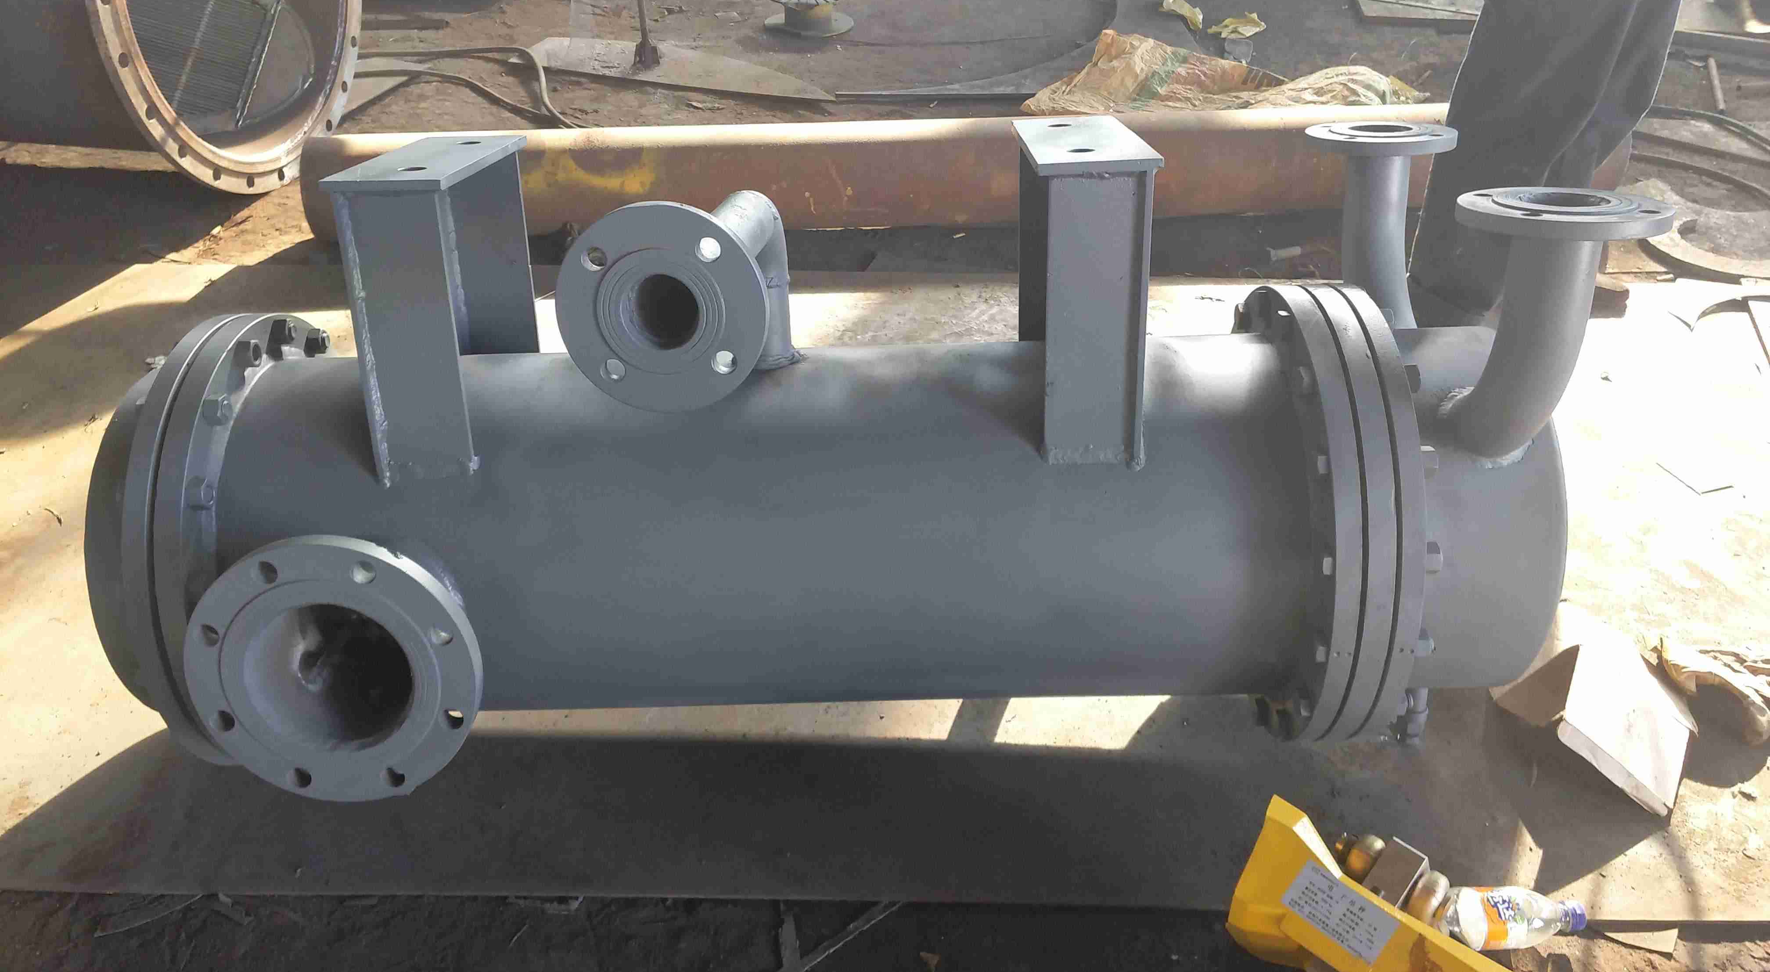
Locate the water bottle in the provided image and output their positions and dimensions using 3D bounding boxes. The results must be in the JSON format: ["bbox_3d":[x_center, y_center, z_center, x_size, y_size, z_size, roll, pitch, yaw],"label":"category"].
[{"bbox_3d":[0.640,0.445,1.315,0.168,0.065,0.065,-2,37,-1],"label":"water bottle"}]

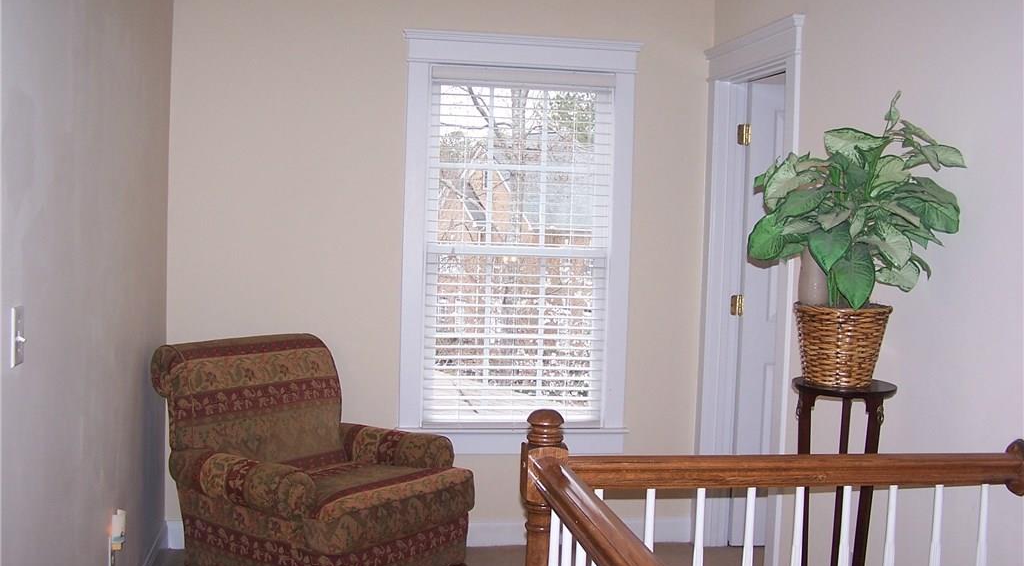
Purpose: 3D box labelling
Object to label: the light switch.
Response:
[{"bbox_3d":[-1.004,0.109,2.295,0.018,0.116,0.074,1,3,-10],"label":"light switch"}]

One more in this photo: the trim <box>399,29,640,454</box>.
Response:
[{"bbox_3d":[0.030,-0.149,4.790,1.026,1.782,0.065,1,3,-10],"label":"trim"}]

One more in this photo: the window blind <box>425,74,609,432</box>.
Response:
[{"bbox_3d":[0.033,-0.139,4.842,0.795,1.542,0.055,1,3,-10],"label":"window blind"}]

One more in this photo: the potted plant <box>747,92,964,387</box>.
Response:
[{"bbox_3d":[0.884,-0.100,2.986,0.560,0.780,0.480,1,3,-10],"label":"potted plant"}]

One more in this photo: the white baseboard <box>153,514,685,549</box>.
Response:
[{"bbox_3d":[-0.314,1.073,4.822,2.262,0.116,0.020,1,3,-10],"label":"white baseboard"}]

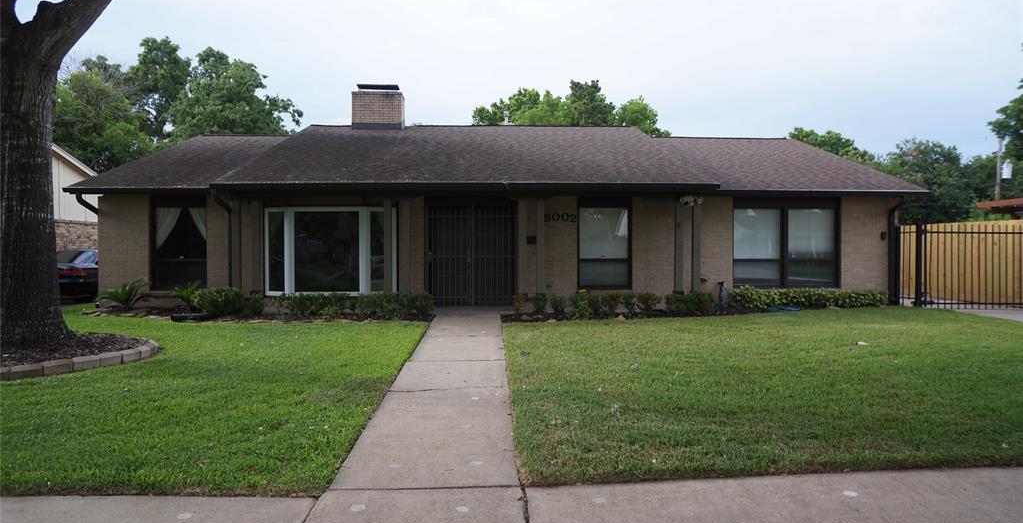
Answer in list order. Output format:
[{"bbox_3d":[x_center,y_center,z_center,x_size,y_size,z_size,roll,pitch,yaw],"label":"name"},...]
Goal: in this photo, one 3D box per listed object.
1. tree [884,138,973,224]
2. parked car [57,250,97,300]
[{"bbox_3d":[23.700,-3.150,37.000,5.500,7.700,5.500,0,1,0],"label":"tree"},{"bbox_3d":[-11.930,0.370,19.000,1.820,1.430,4.800,0,1,-2],"label":"parked car"}]

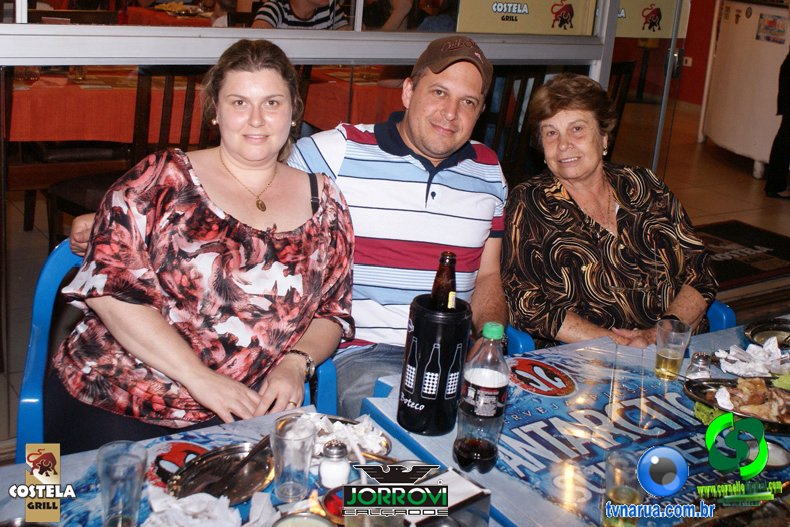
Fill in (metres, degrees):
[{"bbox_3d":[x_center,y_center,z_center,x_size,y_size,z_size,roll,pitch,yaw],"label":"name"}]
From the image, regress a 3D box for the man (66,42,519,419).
[{"bbox_3d":[-0.211,0.219,1.793,0.887,1.302,0.780,2,17,-8],"label":"man"}]

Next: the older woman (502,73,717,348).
[{"bbox_3d":[0.450,0.253,1.973,0.479,1.233,0.750,3,17,-6],"label":"older woman"}]

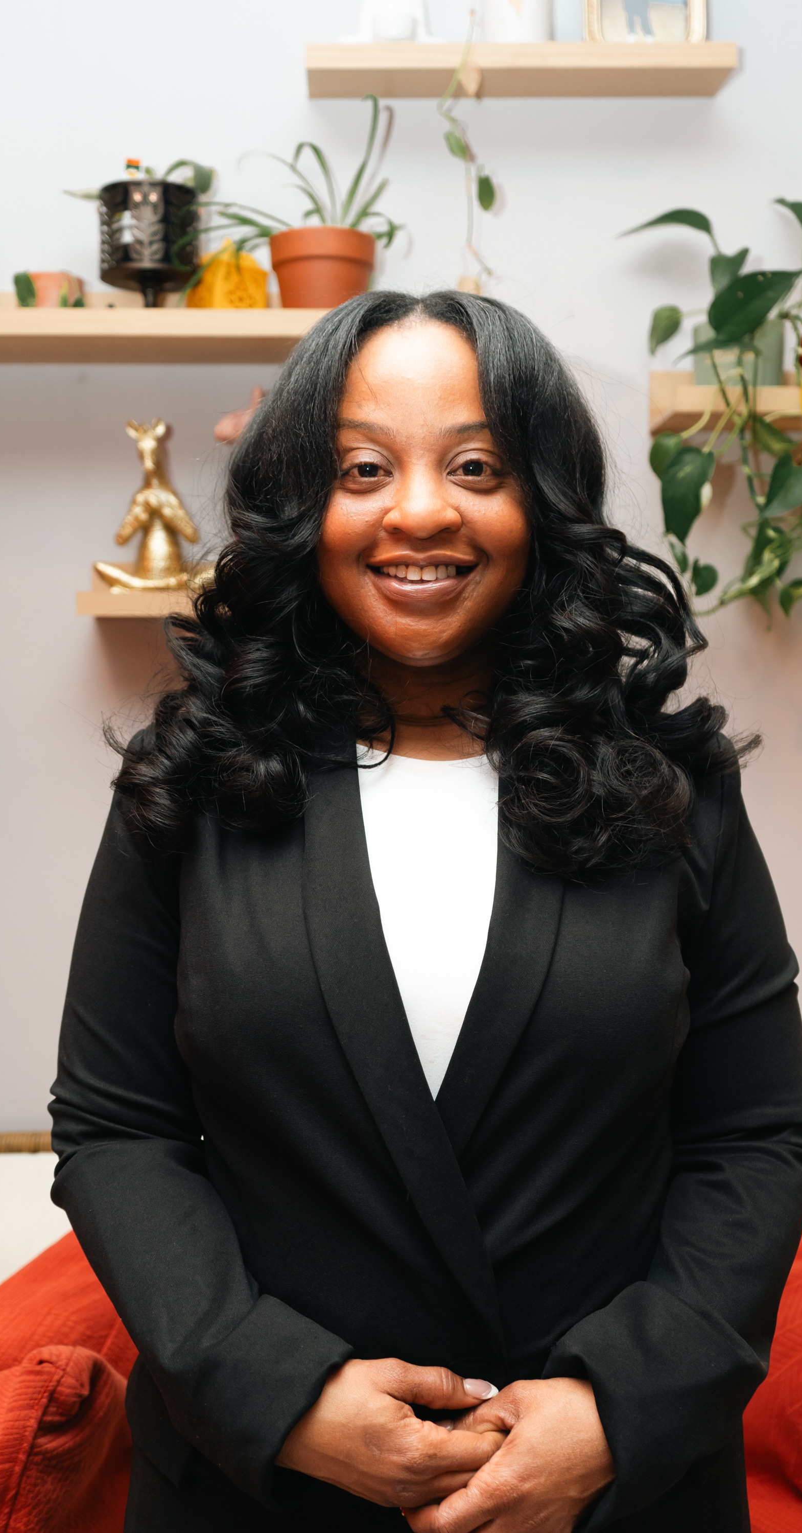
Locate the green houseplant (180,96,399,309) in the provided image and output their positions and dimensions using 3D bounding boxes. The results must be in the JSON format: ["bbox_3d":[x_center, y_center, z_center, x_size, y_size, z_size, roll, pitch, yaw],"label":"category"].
[{"bbox_3d":[-0.116,-0.586,1.551,0.229,0.235,0.190,0,5,0],"label":"green houseplant"}]

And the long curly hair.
[{"bbox_3d":[0.017,-0.123,0.973,0.400,0.367,0.250,0,5,0],"label":"long curly hair"}]

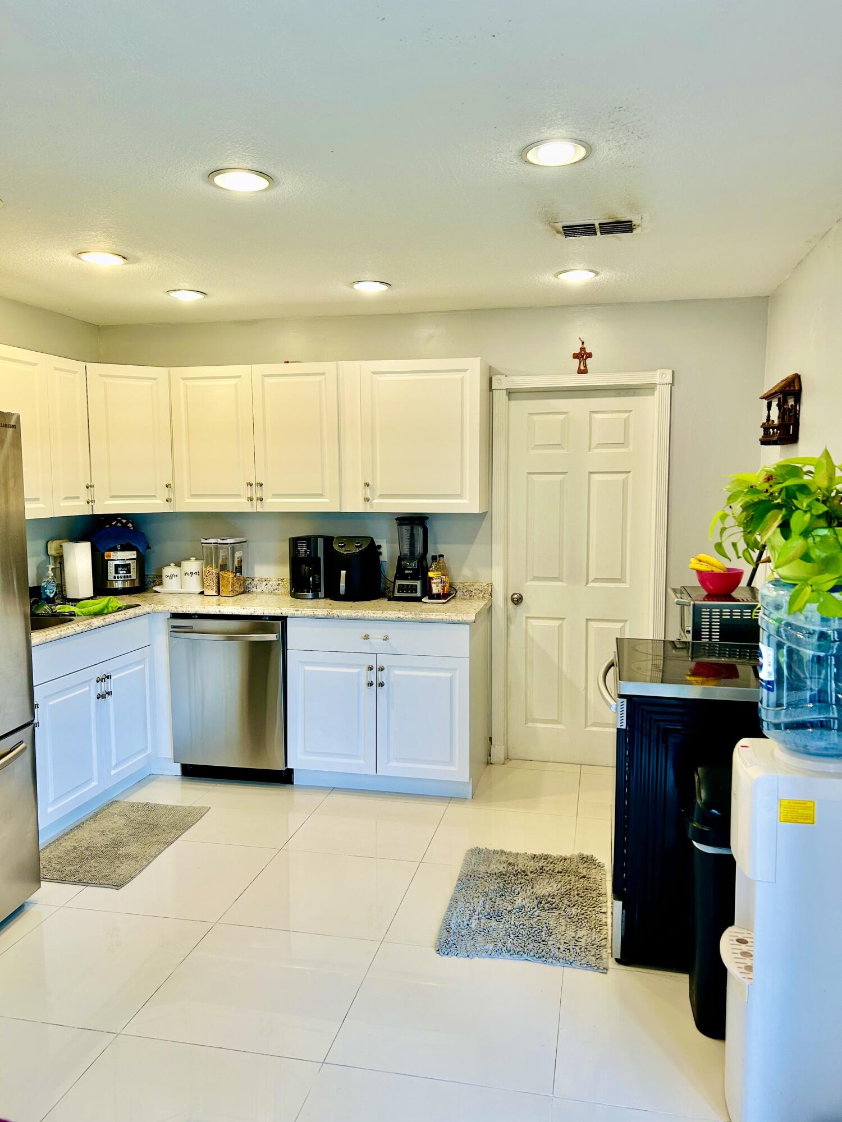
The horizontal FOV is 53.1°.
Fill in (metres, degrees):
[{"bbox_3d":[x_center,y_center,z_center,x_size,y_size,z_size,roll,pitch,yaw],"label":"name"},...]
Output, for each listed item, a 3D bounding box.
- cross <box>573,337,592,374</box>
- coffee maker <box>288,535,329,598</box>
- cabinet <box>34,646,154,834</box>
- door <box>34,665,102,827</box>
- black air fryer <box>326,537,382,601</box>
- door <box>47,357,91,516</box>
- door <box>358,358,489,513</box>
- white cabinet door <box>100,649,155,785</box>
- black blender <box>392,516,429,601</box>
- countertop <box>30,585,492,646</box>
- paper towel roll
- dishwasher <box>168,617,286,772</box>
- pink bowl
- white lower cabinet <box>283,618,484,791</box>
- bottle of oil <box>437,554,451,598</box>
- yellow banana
[{"bbox_3d":[0.836,-1.062,4.356,0.101,0.183,0.022,1,5,12],"label":"cross"},{"bbox_3d":[-0.596,0.029,4.653,0.201,0.337,0.216,1,5,12],"label":"coffee maker"},{"bbox_3d":[-1.803,0.798,4.141,0.563,0.754,0.935,1,5,12],"label":"cabinet"},{"bbox_3d":[-1.553,0.806,3.760,0.030,0.610,0.469,1,5,12],"label":"door"},{"bbox_3d":[-0.355,0.047,4.538,0.280,0.325,0.290,1,6,12],"label":"black air fryer"},{"bbox_3d":[-1.730,-0.606,4.162,0.030,0.760,0.312,1,5,12],"label":"door"},{"bbox_3d":[0.023,-0.638,4.393,0.618,0.763,0.325,1,6,12],"label":"door"},{"bbox_3d":[-1.455,0.763,4.214,0.030,0.610,0.469,1,5,12],"label":"white cabinet door"},{"bbox_3d":[-0.041,-0.014,4.508,0.191,0.439,0.191,1,5,12],"label":"black blender"},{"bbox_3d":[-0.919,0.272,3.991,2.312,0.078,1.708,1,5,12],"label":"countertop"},{"bbox_3d":[-1.864,0.059,4.589,0.151,0.291,0.151,-1,5,0],"label":"paper towel roll"},{"bbox_3d":[-0.934,0.661,4.568,0.615,0.800,0.590,1,6,12],"label":"dishwasher"},{"bbox_3d":[1.286,0.094,3.632,0.201,0.107,0.201,1,5,12],"label":"pink bowl"},{"bbox_3d":[-0.152,0.700,4.422,0.928,0.865,0.590,1,6,12],"label":"white lower cabinet"},{"bbox_3d":[0.123,0.086,4.517,0.065,0.233,0.065,1,6,12],"label":"bottle of oil"},{"bbox_3d":[1.261,0.019,3.695,0.165,0.097,0.100,1,6,12],"label":"yellow banana"}]

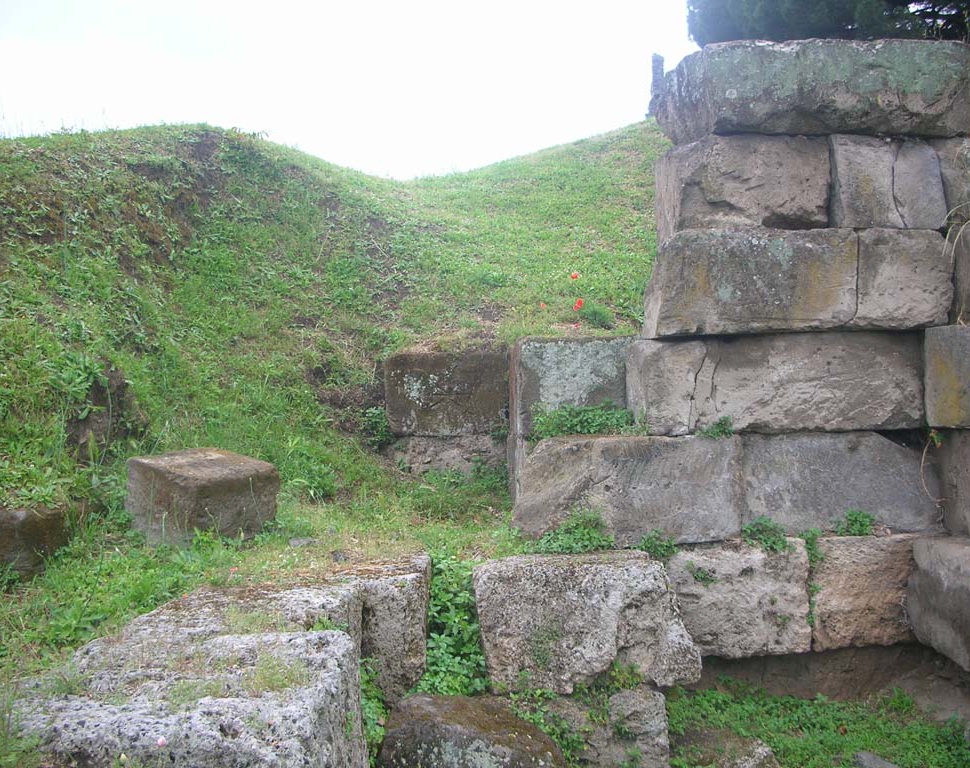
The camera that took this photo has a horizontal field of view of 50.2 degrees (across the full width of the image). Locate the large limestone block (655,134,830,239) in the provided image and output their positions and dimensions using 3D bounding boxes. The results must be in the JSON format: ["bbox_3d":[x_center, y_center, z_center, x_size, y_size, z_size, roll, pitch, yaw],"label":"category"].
[{"bbox_3d":[1.137,-0.890,4.703,0.709,0.412,0.420,-1,4,-7],"label":"large limestone block"}]

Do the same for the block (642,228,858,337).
[{"bbox_3d":[1.162,-0.457,4.708,0.910,0.459,0.420,-1,4,-7],"label":"block"}]

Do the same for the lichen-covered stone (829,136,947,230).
[{"bbox_3d":[1.758,-0.903,4.780,0.542,0.406,0.420,-1,4,-7],"label":"lichen-covered stone"}]

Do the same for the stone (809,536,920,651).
[{"bbox_3d":[1.925,1.068,5.548,0.604,0.554,0.500,-2,1,-7],"label":"stone"}]

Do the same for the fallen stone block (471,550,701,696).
[{"bbox_3d":[0.436,1.092,4.949,1.008,0.568,0.500,-1,1,-4],"label":"fallen stone block"}]

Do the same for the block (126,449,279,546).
[{"bbox_3d":[-1.334,0.541,4.910,0.440,0.330,0.610,-8,11,-42],"label":"block"}]

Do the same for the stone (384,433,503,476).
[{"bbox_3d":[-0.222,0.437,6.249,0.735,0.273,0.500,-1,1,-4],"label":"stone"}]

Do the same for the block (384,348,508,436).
[{"bbox_3d":[-0.195,0.026,5.125,0.592,0.404,0.450,-1,4,-4],"label":"block"}]

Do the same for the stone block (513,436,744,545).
[{"bbox_3d":[0.594,0.444,4.633,0.999,0.475,0.420,-1,4,-7],"label":"stone block"}]

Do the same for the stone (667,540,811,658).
[{"bbox_3d":[1.224,1.075,5.398,0.763,0.534,0.500,-2,1,-7],"label":"stone"}]

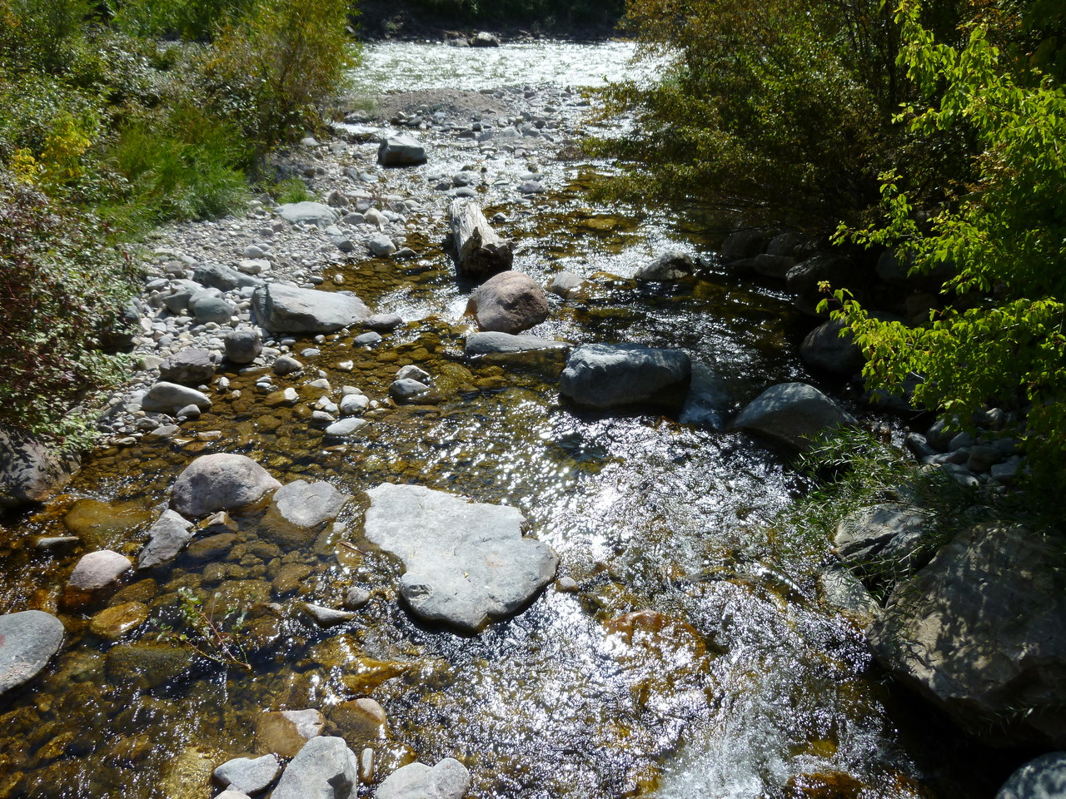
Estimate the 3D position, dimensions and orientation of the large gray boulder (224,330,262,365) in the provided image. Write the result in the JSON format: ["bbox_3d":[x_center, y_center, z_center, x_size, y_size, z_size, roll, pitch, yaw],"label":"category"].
[{"bbox_3d":[-2.781,-0.501,7.402,0.349,0.300,0.297,-11,31,-20],"label":"large gray boulder"}]

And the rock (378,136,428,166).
[{"bbox_3d":[-2.512,-4.754,14.755,0.941,0.575,0.706,6,29,10],"label":"rock"}]

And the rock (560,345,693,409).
[{"bbox_3d":[0.792,-0.198,6.586,1.121,0.511,0.617,-2,29,-4],"label":"rock"}]

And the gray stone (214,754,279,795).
[{"bbox_3d":[-1.290,1.687,3.476,0.300,0.140,0.200,-6,29,-10],"label":"gray stone"}]

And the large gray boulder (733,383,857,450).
[{"bbox_3d":[2.183,0.109,6.410,0.967,0.375,0.628,11,31,19],"label":"large gray boulder"}]

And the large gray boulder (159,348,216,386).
[{"bbox_3d":[-3.182,-0.305,7.085,0.470,0.263,0.352,-14,32,-23],"label":"large gray boulder"}]

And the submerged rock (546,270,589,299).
[{"bbox_3d":[0.385,-1.307,8.800,0.480,0.280,0.380,0,29,0],"label":"submerged rock"}]

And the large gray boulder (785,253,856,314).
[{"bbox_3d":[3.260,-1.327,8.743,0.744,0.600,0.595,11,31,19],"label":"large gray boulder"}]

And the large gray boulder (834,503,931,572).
[{"bbox_3d":[2.100,0.827,4.638,0.580,0.350,0.440,-5,29,-9],"label":"large gray boulder"}]

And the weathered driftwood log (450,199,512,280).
[{"bbox_3d":[-0.760,-2.158,10.266,0.580,0.560,1.897,-6,30,-11],"label":"weathered driftwood log"}]

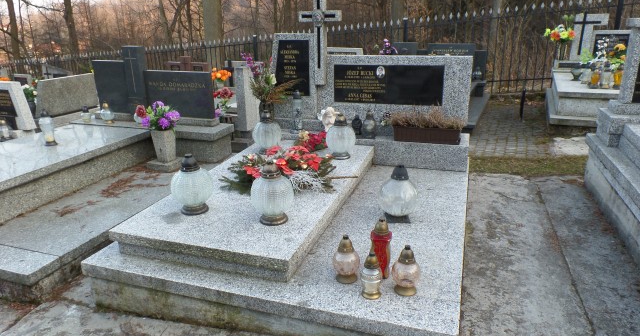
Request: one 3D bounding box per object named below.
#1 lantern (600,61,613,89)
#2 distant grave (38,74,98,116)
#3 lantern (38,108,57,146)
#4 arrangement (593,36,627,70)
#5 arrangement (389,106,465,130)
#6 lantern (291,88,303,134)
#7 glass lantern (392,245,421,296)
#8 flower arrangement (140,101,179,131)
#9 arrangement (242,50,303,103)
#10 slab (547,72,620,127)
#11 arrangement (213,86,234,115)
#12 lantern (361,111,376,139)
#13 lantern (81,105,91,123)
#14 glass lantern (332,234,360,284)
[{"bbox_3d":[3.544,-1.158,5.258,0.127,0.319,0.127,5,20,19],"label":"lantern"},{"bbox_3d":[-2.760,-0.798,4.605,0.110,0.368,0.748,5,20,19],"label":"distant grave"},{"bbox_3d":[-2.526,-0.381,3.946,0.135,0.317,0.135,5,19,19],"label":"lantern"},{"bbox_3d":[3.976,-1.575,5.850,0.427,0.440,0.316,5,19,19],"label":"arrangement"},{"bbox_3d":[0.917,-0.438,3.653,0.623,0.170,0.210,5,19,19],"label":"arrangement"},{"bbox_3d":[-0.220,-0.515,3.879,0.100,0.393,0.100,5,20,18],"label":"lantern"},{"bbox_3d":[0.361,0.423,1.769,0.120,0.222,0.120,5,20,19],"label":"glass lantern"},{"bbox_3d":[-1.563,-0.515,4.167,0.343,0.288,0.292,5,19,19],"label":"flower arrangement"},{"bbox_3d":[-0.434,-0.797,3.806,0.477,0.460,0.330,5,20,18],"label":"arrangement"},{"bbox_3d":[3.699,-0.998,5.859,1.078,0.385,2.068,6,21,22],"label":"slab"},{"bbox_3d":[-1.065,-0.734,4.694,0.265,0.345,0.212,5,20,18],"label":"arrangement"},{"bbox_3d":[0.427,-0.378,3.663,0.121,0.234,0.121,5,20,18],"label":"lantern"},{"bbox_3d":[-2.630,-0.614,4.786,0.101,0.180,0.101,5,20,18],"label":"lantern"},{"bbox_3d":[0.128,0.424,2.020,0.128,0.236,0.128,-2,18,1],"label":"glass lantern"}]

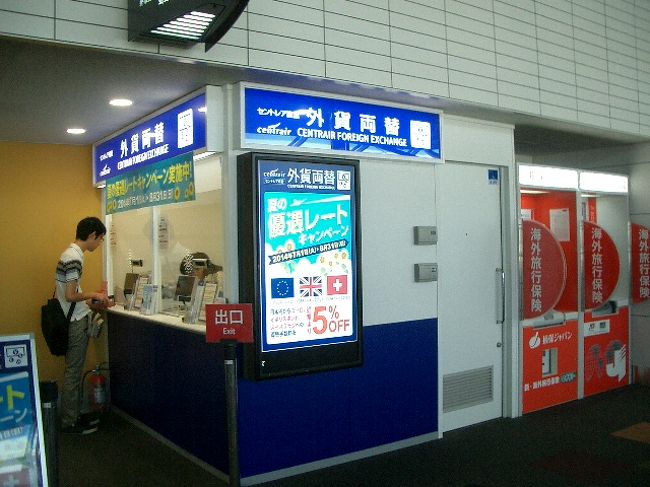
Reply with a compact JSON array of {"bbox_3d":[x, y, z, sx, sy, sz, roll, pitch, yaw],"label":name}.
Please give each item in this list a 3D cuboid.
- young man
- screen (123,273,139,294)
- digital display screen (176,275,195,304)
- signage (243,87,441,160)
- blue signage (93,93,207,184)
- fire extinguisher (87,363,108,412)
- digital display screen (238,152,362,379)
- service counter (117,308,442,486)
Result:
[{"bbox_3d":[-2.007,0.653,5.460,0.450,1.736,0.430,-1,-1,-41],"label":"young man"},{"bbox_3d":[-1.832,0.381,6.203,0.260,0.200,0.040,-1,-11,43],"label":"screen"},{"bbox_3d":[-1.087,0.353,5.119,0.260,0.200,0.040,-1,-11,43],"label":"digital display screen"},{"bbox_3d":[0.154,-0.772,4.436,1.672,0.392,0.130,-1,-1,-34],"label":"signage"},{"bbox_3d":[-1.392,-0.750,5.102,0.100,0.399,2.500,-1,-1,-34],"label":"blue signage"},{"bbox_3d":[-2.090,1.316,6.038,0.180,0.458,0.150,-1,-1,-34],"label":"fire extinguisher"},{"bbox_3d":[-0.141,0.135,4.172,0.777,1.335,0.200,-1,-1,-34],"label":"digital display screen"},{"bbox_3d":[-0.565,1.031,5.537,1.740,0.950,2.560,-1,-1,-34],"label":"service counter"}]

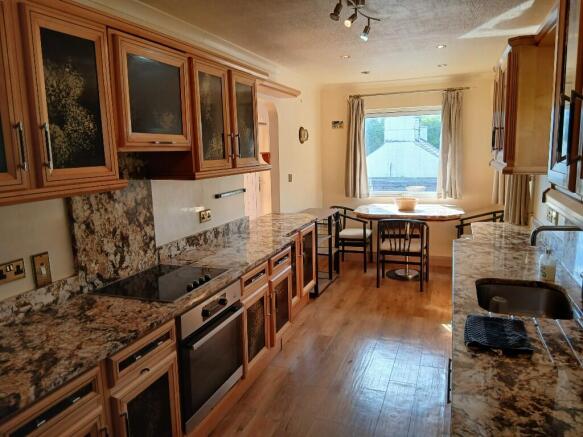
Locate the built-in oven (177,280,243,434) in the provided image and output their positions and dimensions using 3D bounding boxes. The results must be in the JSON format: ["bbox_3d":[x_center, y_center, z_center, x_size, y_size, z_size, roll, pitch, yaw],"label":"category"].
[{"bbox_3d":[-0.633,0.694,2.417,0.575,0.597,0.600,2,10,20],"label":"built-in oven"}]

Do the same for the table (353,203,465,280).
[{"bbox_3d":[1.363,0.293,5.115,1.190,0.775,1.020,2,10,20],"label":"table"}]

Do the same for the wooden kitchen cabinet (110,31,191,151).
[{"bbox_3d":[-0.845,-0.618,2.304,0.375,0.540,0.610,2,10,20],"label":"wooden kitchen cabinet"}]

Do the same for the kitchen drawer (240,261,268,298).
[{"bbox_3d":[-0.455,0.372,2.815,0.500,0.136,0.394,2,10,20],"label":"kitchen drawer"}]

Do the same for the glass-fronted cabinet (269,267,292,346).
[{"bbox_3d":[-0.324,0.625,3.349,0.580,0.480,0.415,2,10,20],"label":"glass-fronted cabinet"}]

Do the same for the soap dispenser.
[{"bbox_3d":[1.337,0.233,2.286,0.066,0.188,0.075,-6,10,-24],"label":"soap dispenser"}]

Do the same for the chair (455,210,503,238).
[{"bbox_3d":[2.137,0.319,4.918,0.530,0.750,0.550,2,10,18],"label":"chair"}]

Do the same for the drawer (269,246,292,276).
[{"bbox_3d":[-0.292,0.313,3.285,0.495,0.135,0.415,2,10,20],"label":"drawer"}]

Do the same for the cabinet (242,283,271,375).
[{"bbox_3d":[-0.466,0.675,2.873,0.540,0.463,0.373,2,10,20],"label":"cabinet"}]

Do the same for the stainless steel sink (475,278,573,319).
[{"bbox_3d":[1.088,0.467,2.078,0.405,0.195,0.540,2,10,20],"label":"stainless steel sink"}]

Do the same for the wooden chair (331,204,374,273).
[{"bbox_3d":[0.750,0.251,5.519,0.520,0.755,0.550,1,9,13],"label":"wooden chair"}]

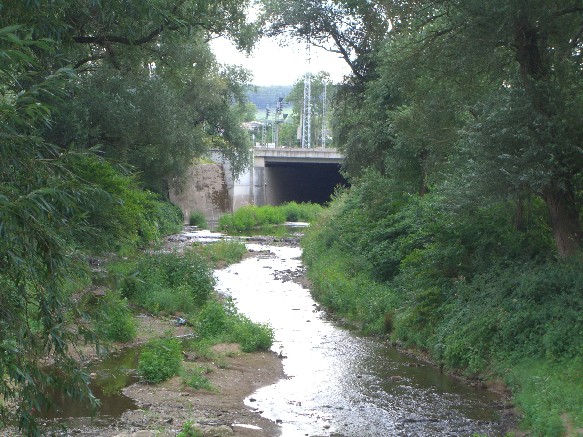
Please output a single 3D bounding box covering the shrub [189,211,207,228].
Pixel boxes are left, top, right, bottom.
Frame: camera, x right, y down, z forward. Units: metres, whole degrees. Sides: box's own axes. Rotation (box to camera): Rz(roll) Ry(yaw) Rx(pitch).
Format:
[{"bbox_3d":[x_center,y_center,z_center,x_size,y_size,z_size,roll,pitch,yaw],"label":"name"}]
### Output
[{"bbox_3d":[-8.569,0.091,175.000,1.600,1.600,1.500,0,2,0],"label":"shrub"}]

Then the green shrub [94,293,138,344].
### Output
[{"bbox_3d":[-5.593,3.146,61.000,1.350,1.550,1.300,0,2,0],"label":"green shrub"}]

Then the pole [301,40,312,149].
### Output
[{"bbox_3d":[1.719,-14.097,220.000,1.100,12.700,1.100,0,2,0],"label":"pole"}]

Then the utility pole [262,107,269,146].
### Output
[{"bbox_3d":[-3.007,-10.524,222.000,0.600,4.800,0.600,-1,2,-24],"label":"utility pole"}]

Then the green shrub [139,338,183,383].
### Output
[{"bbox_3d":[-3.446,3.736,50.500,1.130,1.100,1.100,0,2,0],"label":"green shrub"}]

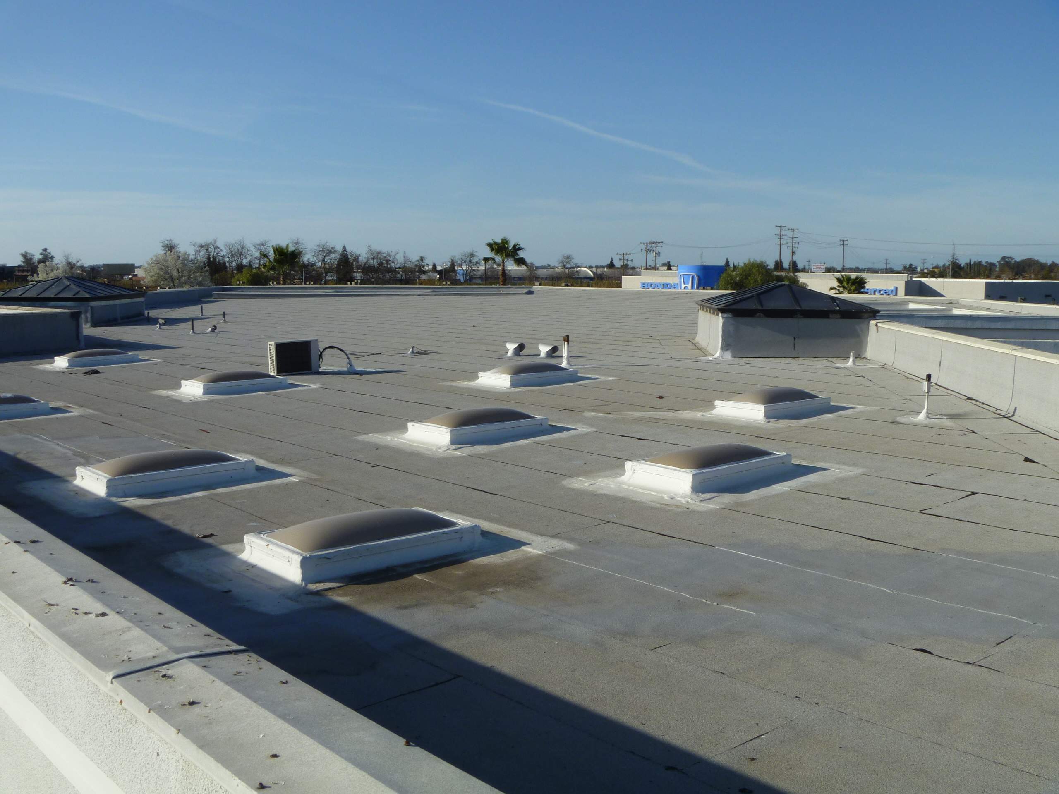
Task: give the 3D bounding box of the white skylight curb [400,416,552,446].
[{"bbox_3d":[-0.517,0.318,11.102,1.310,0.170,0.740,-6,9,-40],"label":"white skylight curb"}]

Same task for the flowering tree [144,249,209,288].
[{"bbox_3d":[-32.987,-9.583,100.239,6.100,8.600,6.100,0,7,0],"label":"flowering tree"}]

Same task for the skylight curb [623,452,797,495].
[{"bbox_3d":[1.558,0.605,9.237,1.330,0.165,0.760,-7,10,-40],"label":"skylight curb"}]

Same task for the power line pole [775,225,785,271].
[{"bbox_3d":[54.460,-28.732,233.239,2.500,17.120,1.200,2,7,13],"label":"power line pole"}]

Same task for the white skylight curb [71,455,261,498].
[{"bbox_3d":[-3.187,0.669,9.459,1.330,0.165,0.760,-7,10,-40],"label":"white skylight curb"}]

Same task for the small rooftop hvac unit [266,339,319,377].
[{"bbox_3d":[-3.941,-0.674,17.883,0.800,0.550,0.270,-6,9,-41],"label":"small rooftop hvac unit"}]

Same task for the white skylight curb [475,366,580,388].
[{"bbox_3d":[-0.006,-0.288,15.549,1.310,0.170,0.740,-6,9,-40],"label":"white skylight curb"}]

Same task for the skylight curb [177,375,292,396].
[{"bbox_3d":[-4.382,-0.188,15.935,1.330,0.165,0.760,-7,10,-40],"label":"skylight curb"}]

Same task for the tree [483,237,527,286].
[{"bbox_3d":[-1.872,-7.552,82.686,3.400,9.520,3.400,0,7,-1],"label":"tree"}]

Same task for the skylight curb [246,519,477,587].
[{"bbox_3d":[-1.068,0.945,6.985,1.330,0.165,0.760,-7,10,-40],"label":"skylight curb"}]

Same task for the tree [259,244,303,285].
[{"bbox_3d":[-19.082,-7.302,82.716,3.400,9.020,3.400,-2,7,-13],"label":"tree"}]

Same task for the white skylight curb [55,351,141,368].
[{"bbox_3d":[-7.974,-0.677,19.771,1.310,0.170,0.740,-6,9,-40],"label":"white skylight curb"}]

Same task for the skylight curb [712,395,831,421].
[{"bbox_3d":[2.884,0.103,12.649,1.310,0.170,0.740,-6,9,-40],"label":"skylight curb"}]

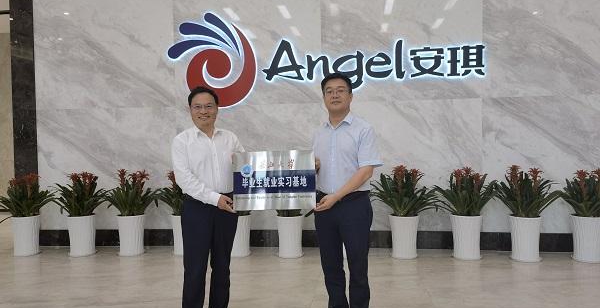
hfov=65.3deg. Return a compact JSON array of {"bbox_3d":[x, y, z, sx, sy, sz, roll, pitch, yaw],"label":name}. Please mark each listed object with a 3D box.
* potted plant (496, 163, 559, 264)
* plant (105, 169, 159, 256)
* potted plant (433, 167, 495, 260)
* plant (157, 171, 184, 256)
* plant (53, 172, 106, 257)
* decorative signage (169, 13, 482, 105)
[{"bbox_3d":[2.470,0.632,5.104,0.666,1.016,0.646,-1,2,7],"label":"potted plant"},{"bbox_3d":[-2.055,0.691,5.682,0.636,1.011,0.617,-1,2,7],"label":"plant"},{"bbox_3d":[1.860,0.645,5.202,0.668,1.004,0.648,-1,2,7],"label":"potted plant"},{"bbox_3d":[-1.385,0.683,5.609,0.639,1.009,0.620,-1,2,7],"label":"plant"},{"bbox_3d":[-2.669,0.712,5.719,0.640,0.986,0.621,-1,2,7],"label":"plant"},{"bbox_3d":[0.238,-1.157,5.553,3.762,1.149,0.090,-1,2,7],"label":"decorative signage"}]

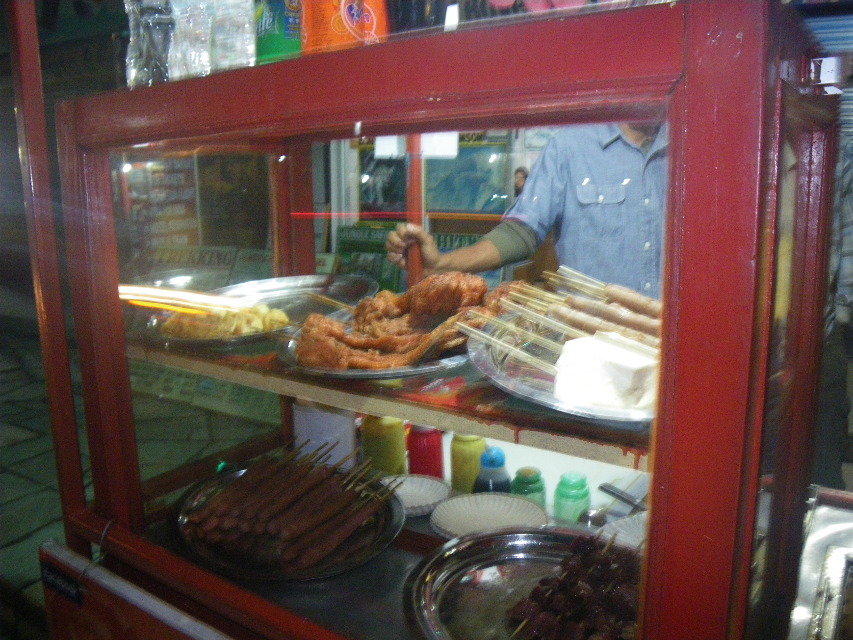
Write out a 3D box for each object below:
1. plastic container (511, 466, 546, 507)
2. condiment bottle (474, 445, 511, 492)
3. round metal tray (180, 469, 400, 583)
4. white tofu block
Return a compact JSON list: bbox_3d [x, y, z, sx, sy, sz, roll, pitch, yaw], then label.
[{"bbox_3d":[0.166,0.274,1.105,0.058,0.075,0.058,-1,10,0],"label":"plastic container"},{"bbox_3d":[0.109,0.255,1.146,0.062,0.100,0.062,-1,10,0],"label":"condiment bottle"},{"bbox_3d":[-0.233,0.344,1.164,0.391,0.039,0.391,2,12,0],"label":"round metal tray"},{"bbox_3d":[0.206,0.054,0.734,0.097,0.058,0.112,-10,14,-41],"label":"white tofu block"}]

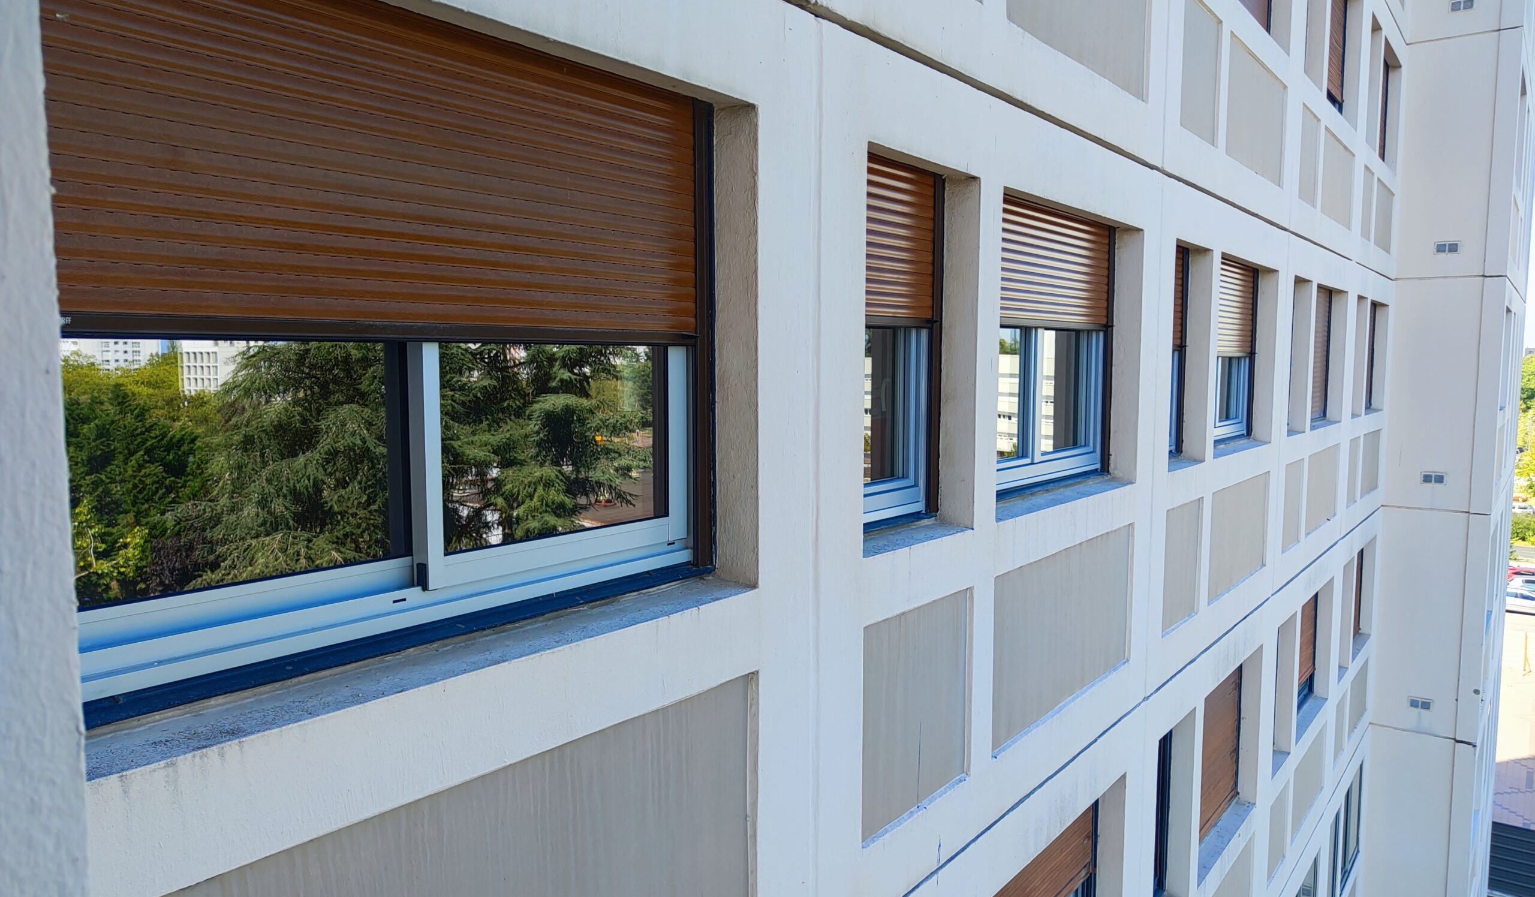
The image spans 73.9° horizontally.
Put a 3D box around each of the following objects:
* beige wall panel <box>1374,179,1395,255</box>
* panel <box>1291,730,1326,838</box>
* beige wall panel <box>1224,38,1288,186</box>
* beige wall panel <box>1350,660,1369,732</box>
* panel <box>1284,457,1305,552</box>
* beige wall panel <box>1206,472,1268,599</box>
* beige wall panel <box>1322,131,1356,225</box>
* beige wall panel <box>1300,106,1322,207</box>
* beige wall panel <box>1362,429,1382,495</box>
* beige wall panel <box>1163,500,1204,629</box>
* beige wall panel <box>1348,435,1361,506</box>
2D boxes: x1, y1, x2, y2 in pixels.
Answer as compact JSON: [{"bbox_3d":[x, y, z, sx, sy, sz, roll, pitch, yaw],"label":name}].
[{"bbox_3d":[6.779,-2.533,11.256,0.050,0.693,1.299,4,6,38],"label":"beige wall panel"},{"bbox_3d":[4.982,3.046,9.421,0.050,0.693,1.535,4,6,38],"label":"panel"},{"bbox_3d":[3.179,-2.152,6.636,0.038,0.677,1.544,4,6,38],"label":"beige wall panel"},{"bbox_3d":[6.854,2.874,11.849,0.038,0.677,1.380,4,6,38],"label":"beige wall panel"},{"bbox_3d":[4.213,0.451,8.209,0.038,0.677,0.705,4,6,38],"label":"panel"},{"bbox_3d":[3.142,0.563,6.813,0.050,0.693,1.540,4,6,38],"label":"beige wall panel"},{"bbox_3d":[5.036,-2.360,9.024,0.038,0.677,1.544,4,6,38],"label":"beige wall panel"},{"bbox_3d":[4.158,-2.240,7.881,0.050,0.693,0.678,4,6,38],"label":"beige wall panel"},{"bbox_3d":[6.857,0.155,11.609,0.038,0.677,1.380,4,6,38],"label":"beige wall panel"},{"bbox_3d":[2.355,0.660,5.821,0.038,0.677,0.705,4,6,38],"label":"beige wall panel"},{"bbox_3d":[5.992,0.244,10.482,0.050,0.693,0.653,4,6,38],"label":"beige wall panel"}]

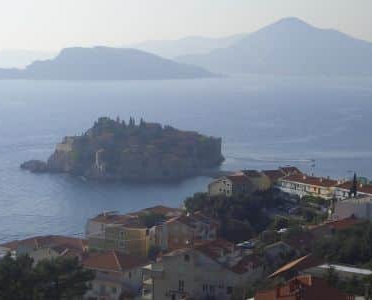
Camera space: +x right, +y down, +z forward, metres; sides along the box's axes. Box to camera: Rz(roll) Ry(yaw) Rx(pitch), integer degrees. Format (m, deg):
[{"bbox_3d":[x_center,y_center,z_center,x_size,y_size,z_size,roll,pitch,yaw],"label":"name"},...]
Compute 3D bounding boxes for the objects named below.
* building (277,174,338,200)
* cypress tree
[{"bbox_3d":[56.580,17.140,440.000,9.000,8.200,32.500,-4,7,-38],"label":"building"},{"bbox_3d":[64.720,13.910,375.000,2.800,10.300,2.800,0,5,0],"label":"cypress tree"}]

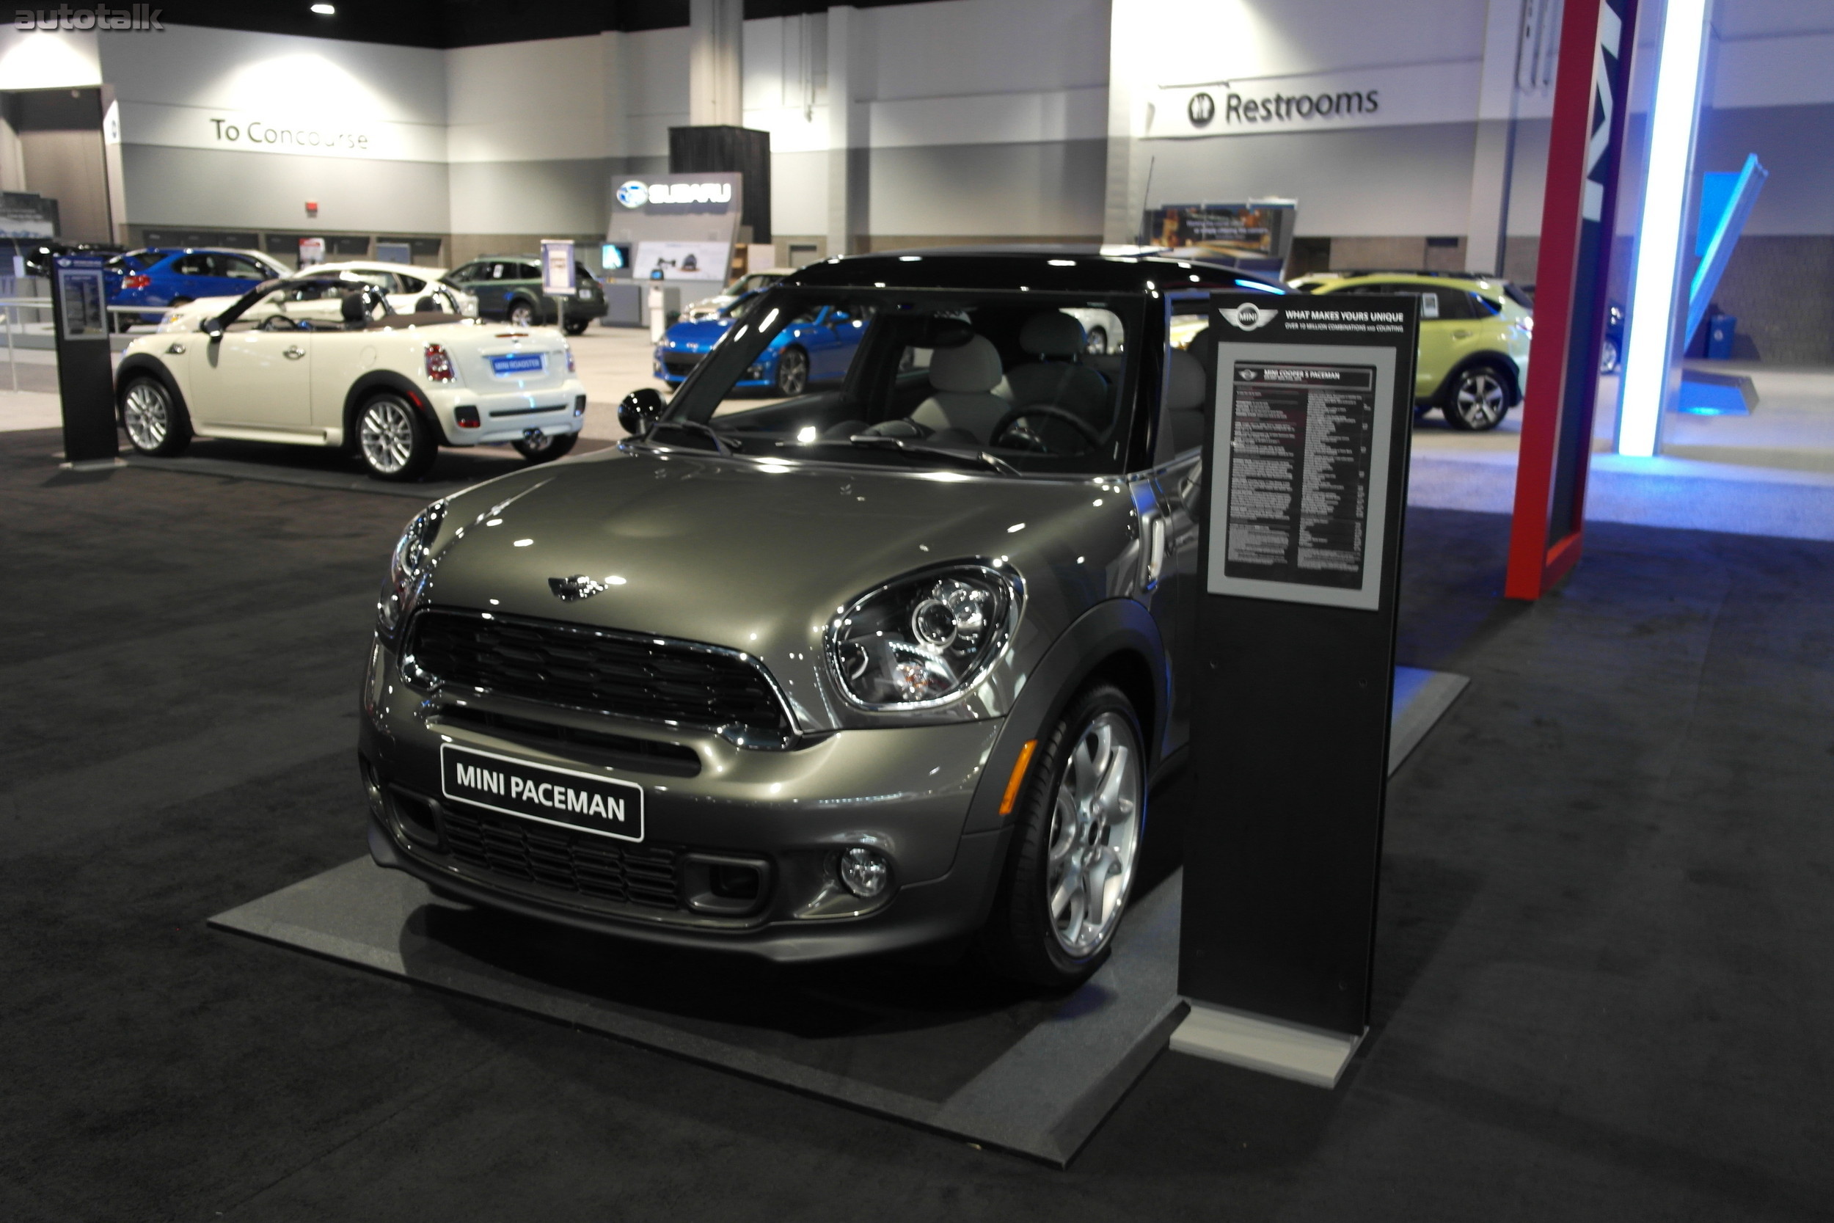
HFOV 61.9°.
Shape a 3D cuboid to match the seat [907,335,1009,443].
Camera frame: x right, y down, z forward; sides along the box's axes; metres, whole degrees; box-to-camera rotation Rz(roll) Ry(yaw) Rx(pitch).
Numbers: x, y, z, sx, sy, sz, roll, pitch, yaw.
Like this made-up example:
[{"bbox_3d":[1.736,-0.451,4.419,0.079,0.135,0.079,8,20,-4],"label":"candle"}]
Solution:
[{"bbox_3d":[0.008,-0.434,4.896,0.520,0.920,0.780,8,14,28],"label":"seat"}]

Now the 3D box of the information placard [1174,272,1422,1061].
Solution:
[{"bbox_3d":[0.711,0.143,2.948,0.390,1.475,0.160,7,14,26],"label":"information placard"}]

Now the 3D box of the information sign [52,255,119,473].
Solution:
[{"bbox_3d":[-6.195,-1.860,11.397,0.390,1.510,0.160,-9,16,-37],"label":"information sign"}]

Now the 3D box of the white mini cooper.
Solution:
[{"bbox_3d":[-4.475,-1.877,11.878,3.730,1.385,1.690,7,14,25],"label":"white mini cooper"}]

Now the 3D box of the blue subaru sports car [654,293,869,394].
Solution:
[{"bbox_3d":[-1.554,-3.494,19.765,1.780,1.290,4.235,8,14,29],"label":"blue subaru sports car"}]

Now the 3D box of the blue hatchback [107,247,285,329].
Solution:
[{"bbox_3d":[-11.679,-5.461,26.274,1.800,1.470,4.480,7,14,27],"label":"blue hatchback"}]

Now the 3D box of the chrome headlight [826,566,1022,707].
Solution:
[{"bbox_3d":[0.017,0.054,2.865,0.310,0.280,0.340,8,14,28],"label":"chrome headlight"}]

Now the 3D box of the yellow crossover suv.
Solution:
[{"bbox_3d":[4.539,-2.919,16.751,4.450,1.615,1.790,1,12,0],"label":"yellow crossover suv"}]

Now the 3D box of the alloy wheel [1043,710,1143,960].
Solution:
[{"bbox_3d":[0.309,0.456,3.240,0.200,0.510,0.510,8,14,28],"label":"alloy wheel"}]

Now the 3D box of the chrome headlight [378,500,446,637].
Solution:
[{"bbox_3d":[-1.128,-0.097,3.485,0.310,0.280,0.340,8,14,28],"label":"chrome headlight"}]

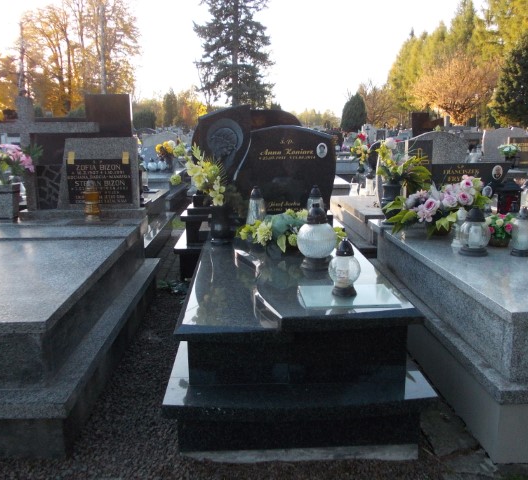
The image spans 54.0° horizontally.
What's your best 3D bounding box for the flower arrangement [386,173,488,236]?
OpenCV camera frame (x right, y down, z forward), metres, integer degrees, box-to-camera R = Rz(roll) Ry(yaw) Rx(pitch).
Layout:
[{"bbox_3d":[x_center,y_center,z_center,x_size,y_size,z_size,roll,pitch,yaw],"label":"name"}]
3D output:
[{"bbox_3d":[1.087,-0.204,3.244,0.620,0.360,0.360,-1,13,-4],"label":"flower arrangement"}]

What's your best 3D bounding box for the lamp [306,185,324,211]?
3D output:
[{"bbox_3d":[0.397,-0.237,3.973,0.157,0.370,0.157,-1,12,-2],"label":"lamp"}]

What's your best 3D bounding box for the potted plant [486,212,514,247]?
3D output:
[{"bbox_3d":[1.485,-0.070,3.250,0.182,0.196,0.182,-1,12,-2],"label":"potted plant"}]

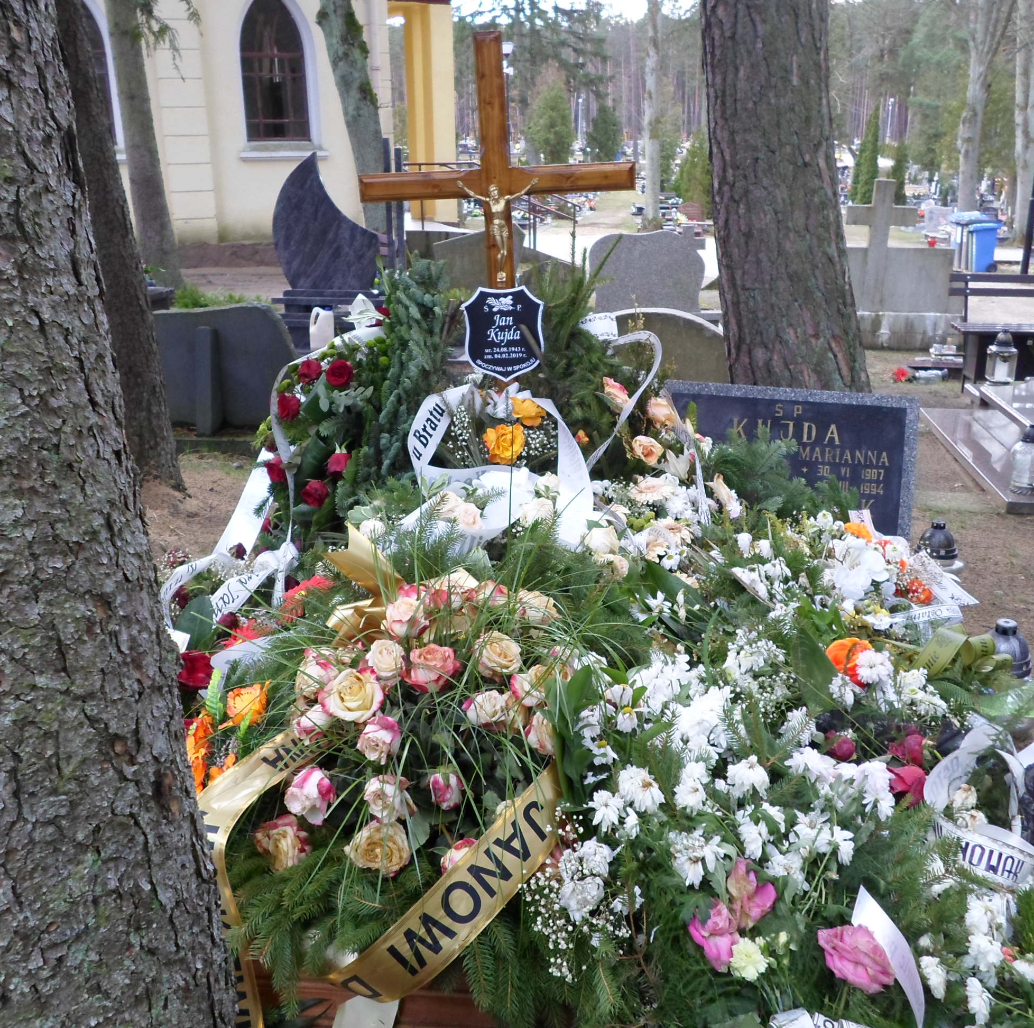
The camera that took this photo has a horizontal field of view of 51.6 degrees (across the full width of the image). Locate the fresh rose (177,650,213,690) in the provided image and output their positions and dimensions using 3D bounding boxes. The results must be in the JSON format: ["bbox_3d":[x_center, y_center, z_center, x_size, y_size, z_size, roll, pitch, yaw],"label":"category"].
[{"bbox_3d":[-0.539,0.259,1.780,0.068,0.055,0.066,-4,54,-10],"label":"fresh rose"}]

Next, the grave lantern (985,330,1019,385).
[{"bbox_3d":[2.813,-0.907,6.200,0.180,0.305,0.180,0,18,0],"label":"grave lantern"}]

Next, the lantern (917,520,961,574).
[{"bbox_3d":[1.383,0.145,3.500,0.155,0.265,0.155,-1,17,0],"label":"lantern"}]

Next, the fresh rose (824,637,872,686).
[{"bbox_3d":[0.571,0.254,1.830,0.085,0.065,0.082,-2,53,-5],"label":"fresh rose"}]

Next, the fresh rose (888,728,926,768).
[{"bbox_3d":[0.635,0.381,1.740,0.062,0.062,0.058,0,16,-30],"label":"fresh rose"}]

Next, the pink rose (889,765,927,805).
[{"bbox_3d":[0.622,0.432,1.700,0.062,0.065,0.060,2,-24,7],"label":"pink rose"}]

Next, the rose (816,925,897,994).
[{"bbox_3d":[0.381,0.500,1.200,0.085,0.065,0.085,20,53,24],"label":"rose"}]

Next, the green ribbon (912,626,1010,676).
[{"bbox_3d":[0.996,0.306,2.400,0.200,0.100,0.120,-1,17,0],"label":"green ribbon"}]

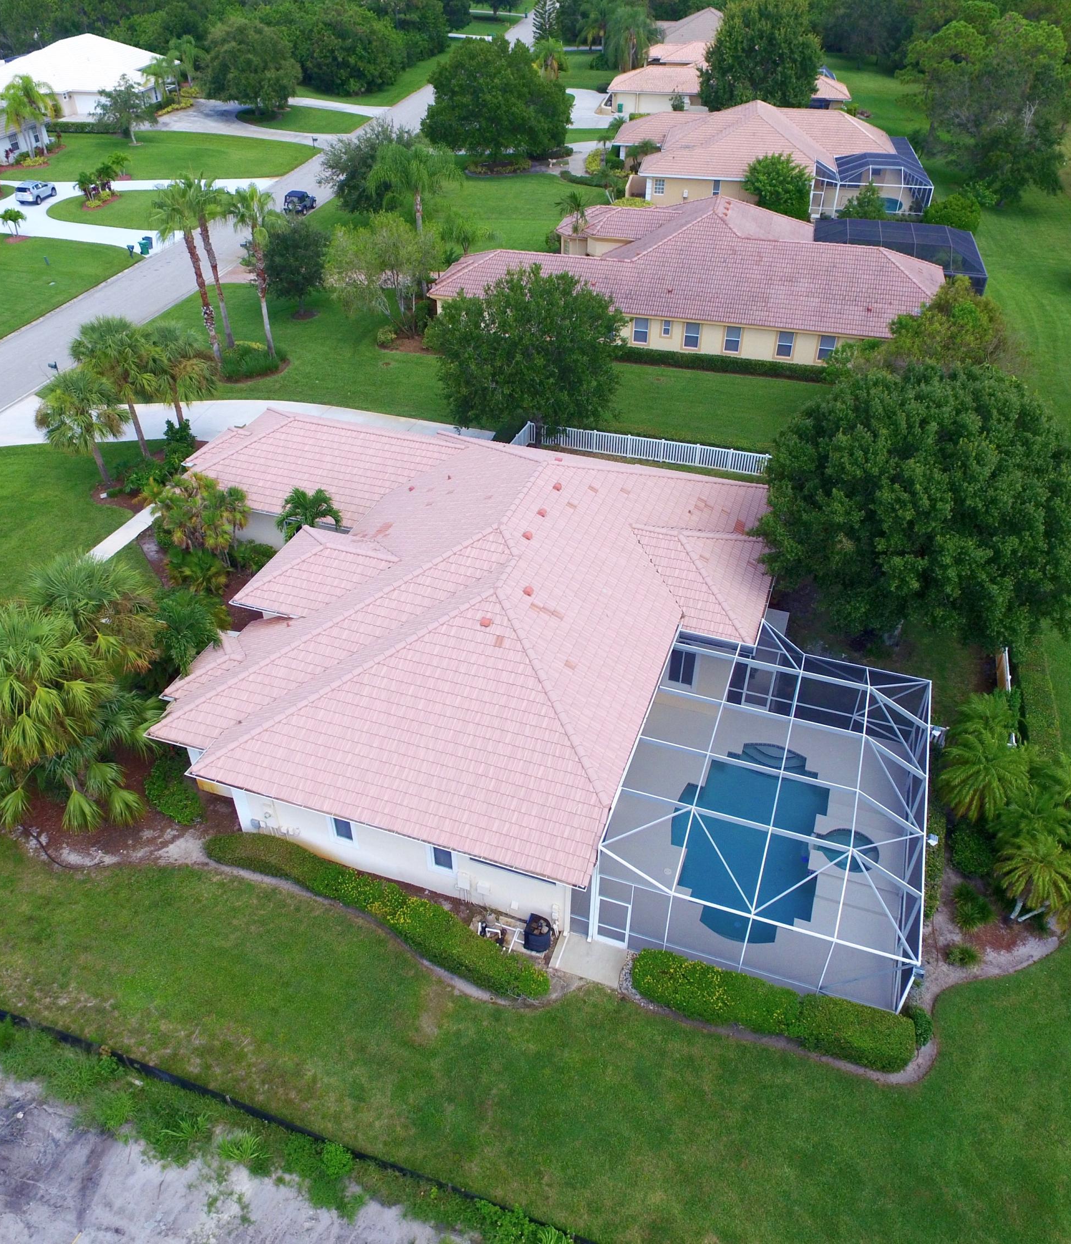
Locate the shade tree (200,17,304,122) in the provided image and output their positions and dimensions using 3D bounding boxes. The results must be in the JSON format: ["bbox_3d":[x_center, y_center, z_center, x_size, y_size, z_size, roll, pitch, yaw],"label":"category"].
[{"bbox_3d":[-35.801,-70.073,121.123,12.200,10.700,11.800,0,39,0],"label":"shade tree"}]

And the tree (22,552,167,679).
[{"bbox_3d":[-15.179,0.335,33.805,4.360,5.850,4.360,0,38,0],"label":"tree"}]

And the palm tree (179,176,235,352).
[{"bbox_3d":[-19.023,-21.439,57.862,3.150,10.170,3.150,0,38,0],"label":"palm tree"}]

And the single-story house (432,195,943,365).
[{"bbox_3d":[12.332,-26.533,69.236,34.900,7.100,22.900,9,40,11],"label":"single-story house"}]

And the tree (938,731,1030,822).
[{"bbox_3d":[13.331,5.109,28.960,2.600,3.000,2.600,0,39,0],"label":"tree"}]

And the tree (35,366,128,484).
[{"bbox_3d":[-21.249,-9.185,45.741,4.000,5.940,4.000,0,38,0],"label":"tree"}]

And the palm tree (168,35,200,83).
[{"bbox_3d":[-46.107,-73.691,126.185,4.600,5.700,4.600,-11,40,-14],"label":"palm tree"}]

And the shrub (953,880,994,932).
[{"bbox_3d":[12.705,8.251,27.796,1.250,1.150,1.250,0,38,0],"label":"shrub"}]

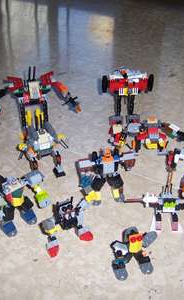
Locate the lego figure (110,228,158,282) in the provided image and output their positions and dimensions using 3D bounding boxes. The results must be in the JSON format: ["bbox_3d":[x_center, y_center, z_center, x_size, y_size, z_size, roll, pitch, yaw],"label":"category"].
[{"bbox_3d":[0.049,0.127,0.511,0.052,0.048,0.039,-9,46,-8],"label":"lego figure"}]

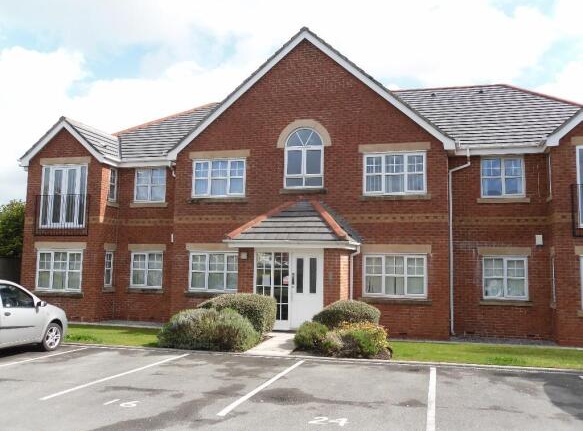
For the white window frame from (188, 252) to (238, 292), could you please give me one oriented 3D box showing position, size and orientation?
[{"bbox_3d":[-2.256,1.715,17.623,1.743,1.185,0.120,0,-6,16],"label":"white window frame"}]

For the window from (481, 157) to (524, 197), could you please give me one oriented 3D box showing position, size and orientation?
[{"bbox_3d":[5.988,-1.064,16.657,1.195,1.172,0.120,0,-6,16],"label":"window"}]

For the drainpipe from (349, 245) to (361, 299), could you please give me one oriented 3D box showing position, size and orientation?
[{"bbox_3d":[1.730,2.004,16.010,0.293,2.374,0.300,-1,-6,15],"label":"drainpipe"}]

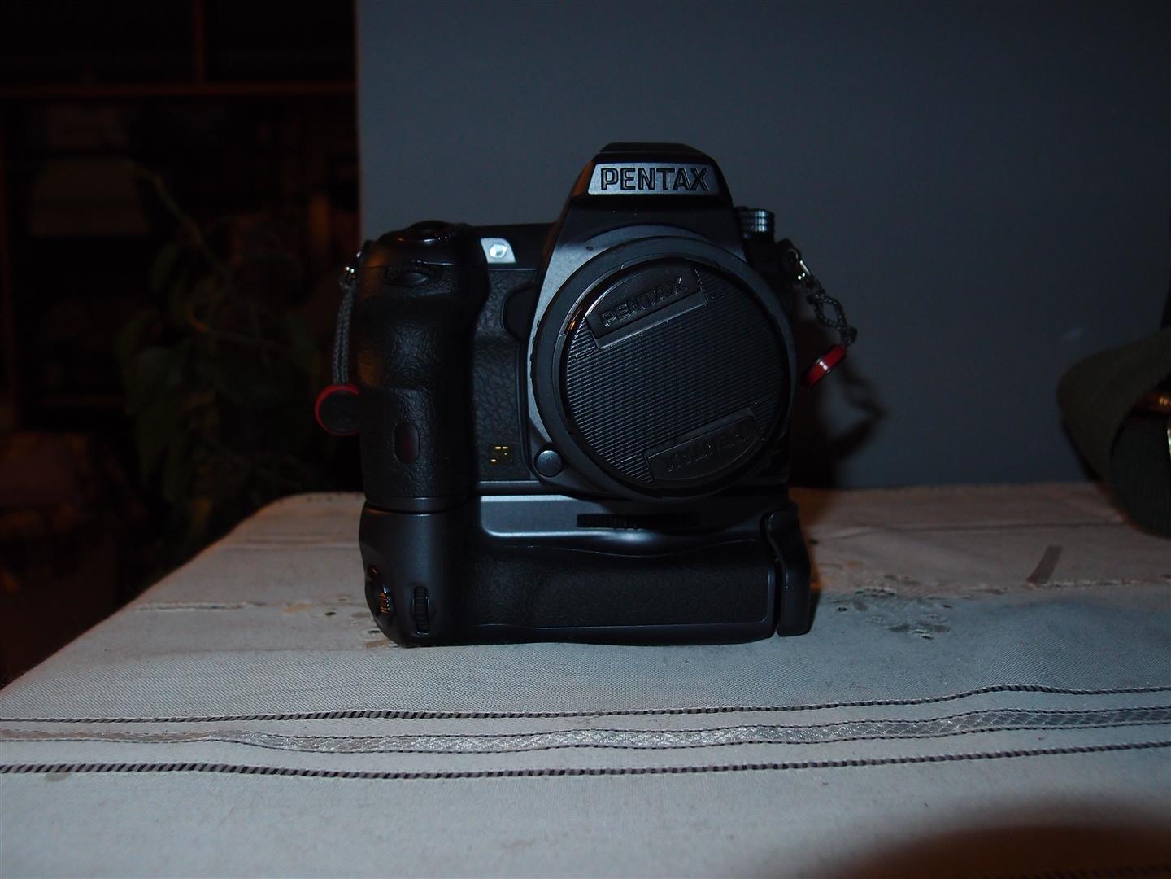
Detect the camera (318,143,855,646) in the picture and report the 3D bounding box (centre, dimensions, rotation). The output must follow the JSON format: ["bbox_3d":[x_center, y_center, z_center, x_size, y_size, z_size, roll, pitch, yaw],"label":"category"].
[{"bbox_3d":[0.001,-0.015,0.263,0.142,0.139,0.105,-1,8,-3],"label":"camera"}]

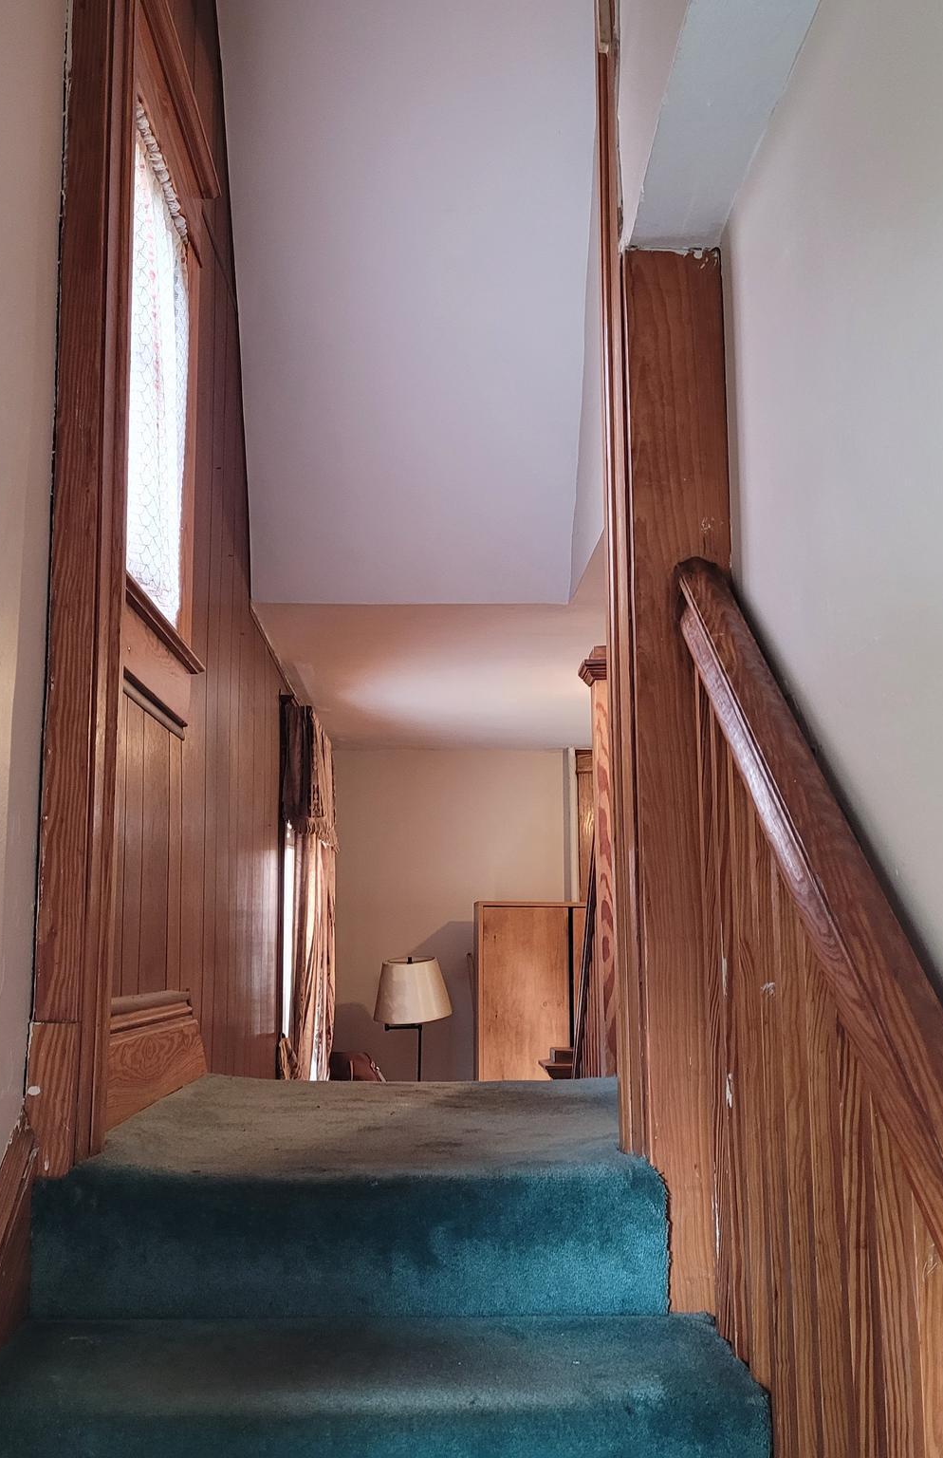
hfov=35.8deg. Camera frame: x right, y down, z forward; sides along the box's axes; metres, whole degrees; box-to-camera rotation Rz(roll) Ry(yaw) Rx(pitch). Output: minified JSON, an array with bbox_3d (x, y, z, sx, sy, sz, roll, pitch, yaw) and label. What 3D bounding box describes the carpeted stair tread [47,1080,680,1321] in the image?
[{"bbox_3d":[-0.149,0.714,2.367,0.830,0.205,1.030,0,-9,-2],"label":"carpeted stair tread"}]

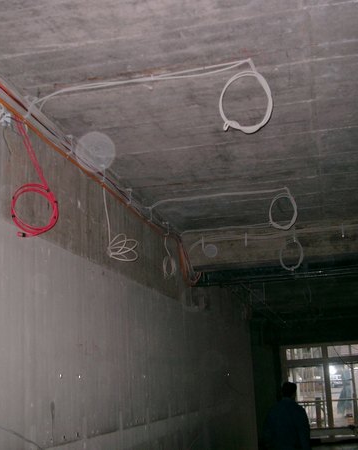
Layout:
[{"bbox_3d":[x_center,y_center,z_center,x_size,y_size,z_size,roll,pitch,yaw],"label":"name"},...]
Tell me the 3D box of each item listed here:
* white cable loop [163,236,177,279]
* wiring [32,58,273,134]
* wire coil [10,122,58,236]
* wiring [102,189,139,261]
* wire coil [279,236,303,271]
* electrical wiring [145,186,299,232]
[{"bbox_3d":[-0.083,0.307,6.258,0.140,0.430,0.150,-5,-14,14],"label":"white cable loop"},{"bbox_3d":[-0.172,-0.595,3.376,1.340,0.390,0.160,-5,-14,14],"label":"wiring"},{"bbox_3d":[-0.788,-0.255,3.521,0.270,0.670,0.140,-5,-14,14],"label":"wire coil"},{"bbox_3d":[-0.424,0.004,4.733,0.270,0.530,0.180,-5,-14,14],"label":"wiring"},{"bbox_3d":[1.170,0.307,6.671,0.250,0.380,0.080,-5,-14,14],"label":"wire coil"},{"bbox_3d":[0.371,-0.082,5.604,1.320,0.370,0.180,-5,-14,14],"label":"electrical wiring"}]

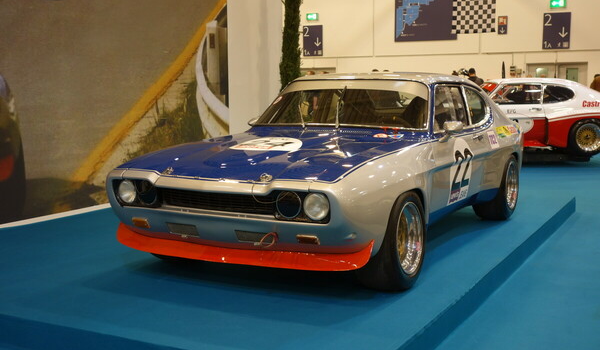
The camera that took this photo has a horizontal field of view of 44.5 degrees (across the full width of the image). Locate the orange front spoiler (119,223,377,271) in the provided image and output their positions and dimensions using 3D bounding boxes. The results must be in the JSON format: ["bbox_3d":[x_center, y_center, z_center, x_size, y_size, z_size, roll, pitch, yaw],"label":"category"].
[{"bbox_3d":[-0.402,0.375,4.013,1.610,0.140,0.370,3,7,28],"label":"orange front spoiler"}]

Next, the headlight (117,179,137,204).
[{"bbox_3d":[-0.974,0.096,4.199,0.143,0.143,0.080,3,7,28],"label":"headlight"}]

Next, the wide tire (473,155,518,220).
[{"bbox_3d":[1.705,0.088,6.353,0.290,0.592,0.592,3,7,28],"label":"wide tire"}]

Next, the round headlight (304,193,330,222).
[{"bbox_3d":[0.092,0.155,3.628,0.143,0.143,0.080,3,7,28],"label":"round headlight"}]

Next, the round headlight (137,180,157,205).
[{"bbox_3d":[-0.839,0.103,4.127,0.143,0.143,0.080,3,7,28],"label":"round headlight"}]

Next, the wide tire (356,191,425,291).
[{"bbox_3d":[0.497,0.356,4.112,0.280,0.568,0.568,3,7,28],"label":"wide tire"}]

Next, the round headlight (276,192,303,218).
[{"bbox_3d":[-0.043,0.148,3.701,0.143,0.143,0.080,3,7,28],"label":"round headlight"}]

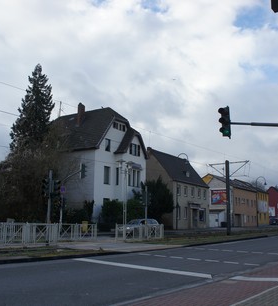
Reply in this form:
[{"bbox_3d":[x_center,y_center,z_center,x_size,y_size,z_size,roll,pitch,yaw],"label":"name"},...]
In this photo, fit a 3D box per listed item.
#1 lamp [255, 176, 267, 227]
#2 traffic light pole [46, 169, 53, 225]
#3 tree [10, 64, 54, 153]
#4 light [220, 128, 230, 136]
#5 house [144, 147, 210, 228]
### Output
[{"bbox_3d":[22.805,9.053,66.206,2.100,9.400,0.400,-5,-12,34],"label":"lamp"},{"bbox_3d":[-4.340,2.665,17.500,0.170,3.640,0.170,-5,-12,34],"label":"traffic light pole"},{"bbox_3d":[-13.007,-1.366,45.016,6.000,20.800,6.000,-5,-12,34],"label":"tree"},{"bbox_3d":[3.643,-0.877,15.143,0.360,0.400,0.380,-5,-12,34],"label":"light"},{"bbox_3d":[4.728,5.568,52.772,7.600,10.700,12.000,-5,-12,34],"label":"house"}]

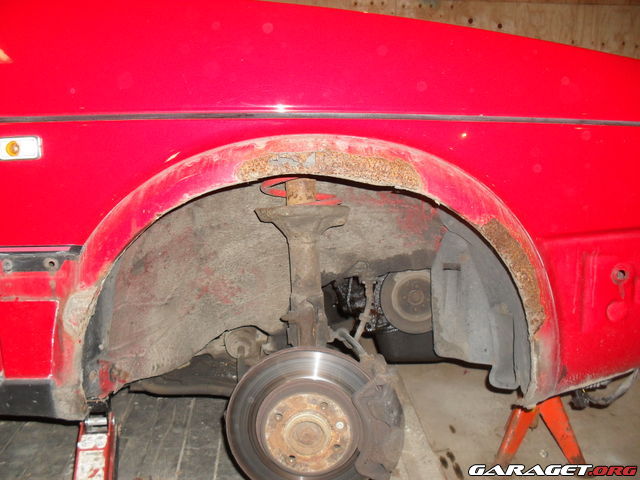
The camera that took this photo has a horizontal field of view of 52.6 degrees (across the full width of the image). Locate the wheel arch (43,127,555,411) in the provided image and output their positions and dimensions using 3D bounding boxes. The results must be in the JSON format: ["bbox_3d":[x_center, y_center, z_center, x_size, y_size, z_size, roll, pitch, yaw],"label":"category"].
[{"bbox_3d":[-0.011,0.051,0.950,0.751,0.408,0.090,-1,12,-5],"label":"wheel arch"}]

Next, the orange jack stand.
[{"bbox_3d":[0.499,0.337,1.455,0.215,0.300,0.200,3,12,14],"label":"orange jack stand"}]

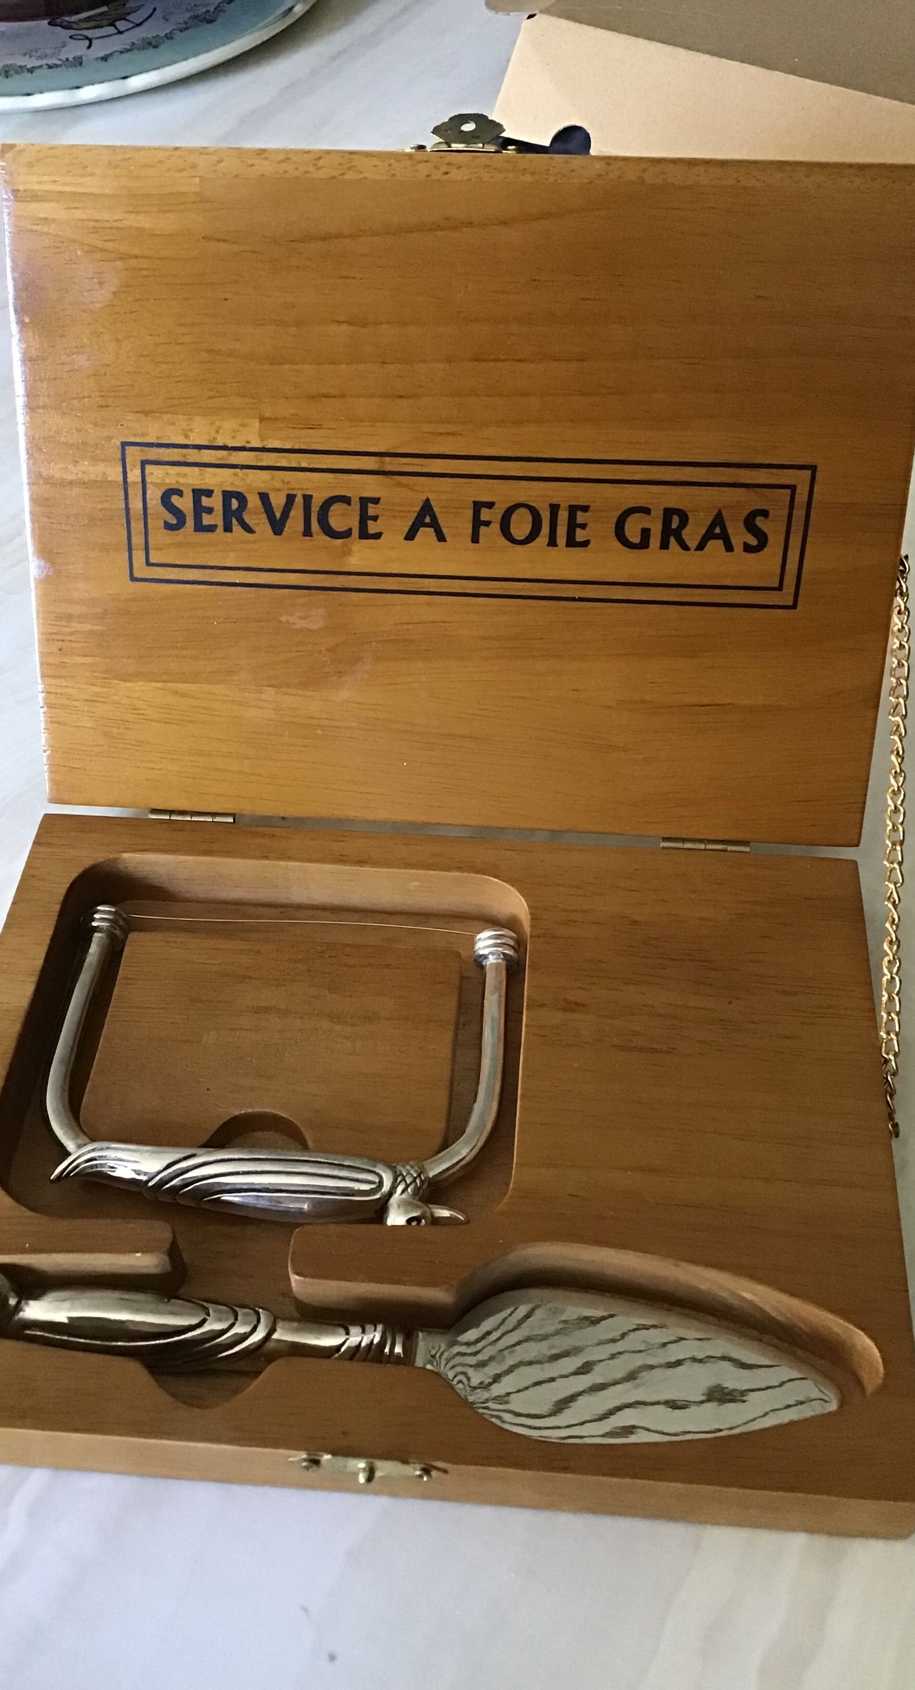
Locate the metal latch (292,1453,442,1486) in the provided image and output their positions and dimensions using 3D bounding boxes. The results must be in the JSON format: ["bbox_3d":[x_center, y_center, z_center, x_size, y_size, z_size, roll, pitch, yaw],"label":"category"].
[{"bbox_3d":[-0.019,0.133,0.318,0.032,0.010,0.005,3,50,4],"label":"metal latch"}]

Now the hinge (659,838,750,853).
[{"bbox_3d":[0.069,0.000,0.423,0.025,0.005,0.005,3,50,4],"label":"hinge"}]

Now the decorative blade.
[{"bbox_3d":[0.038,0.118,0.338,0.095,0.005,0.036,3,50,4],"label":"decorative blade"}]

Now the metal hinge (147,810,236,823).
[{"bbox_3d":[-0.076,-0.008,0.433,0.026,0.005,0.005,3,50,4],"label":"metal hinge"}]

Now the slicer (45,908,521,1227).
[{"bbox_3d":[-0.045,0.055,0.392,0.118,0.018,0.097,3,50,4],"label":"slicer"}]

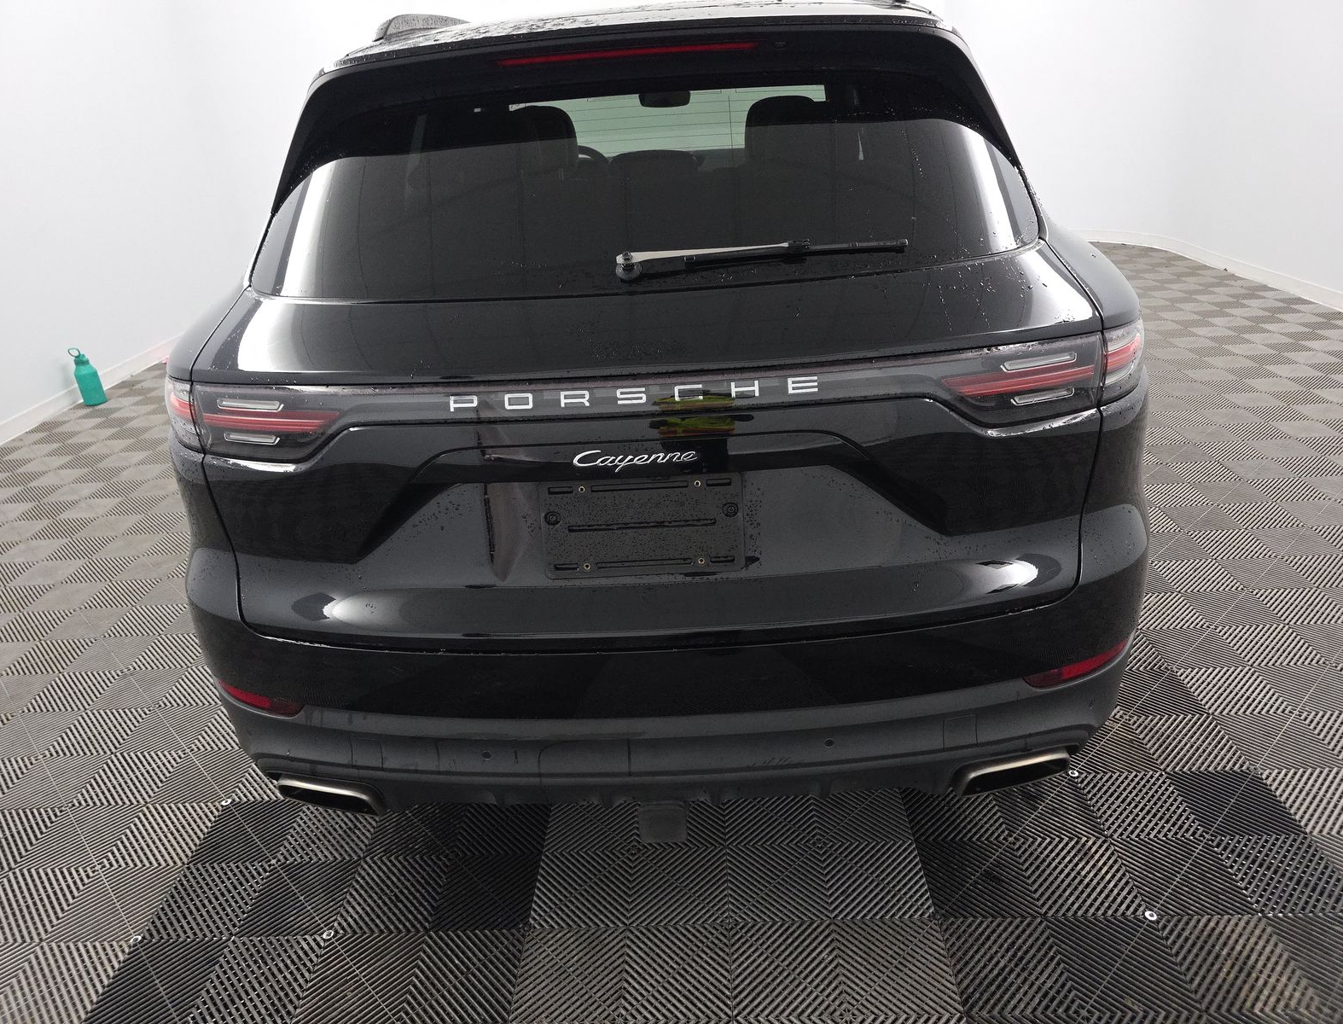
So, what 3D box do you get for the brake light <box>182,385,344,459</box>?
[{"bbox_3d":[-0.669,-0.161,1.546,0.300,0.135,0.070,4,25,17],"label":"brake light"}]

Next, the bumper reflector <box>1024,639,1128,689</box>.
[{"bbox_3d":[0.708,0.272,1.588,0.230,0.050,0.055,-12,25,-17],"label":"bumper reflector"}]

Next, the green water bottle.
[{"bbox_3d":[-3.620,-0.833,5.626,0.118,0.315,0.118,-3,24,3],"label":"green water bottle"}]

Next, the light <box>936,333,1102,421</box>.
[{"bbox_3d":[0.557,-0.219,1.481,0.295,0.135,0.070,-9,24,-11],"label":"light"}]

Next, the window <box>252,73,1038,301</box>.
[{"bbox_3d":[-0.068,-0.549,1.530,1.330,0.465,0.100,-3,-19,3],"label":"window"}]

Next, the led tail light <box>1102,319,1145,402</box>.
[{"bbox_3d":[0.757,-0.273,1.553,0.155,0.130,0.150,-10,25,-12],"label":"led tail light"}]

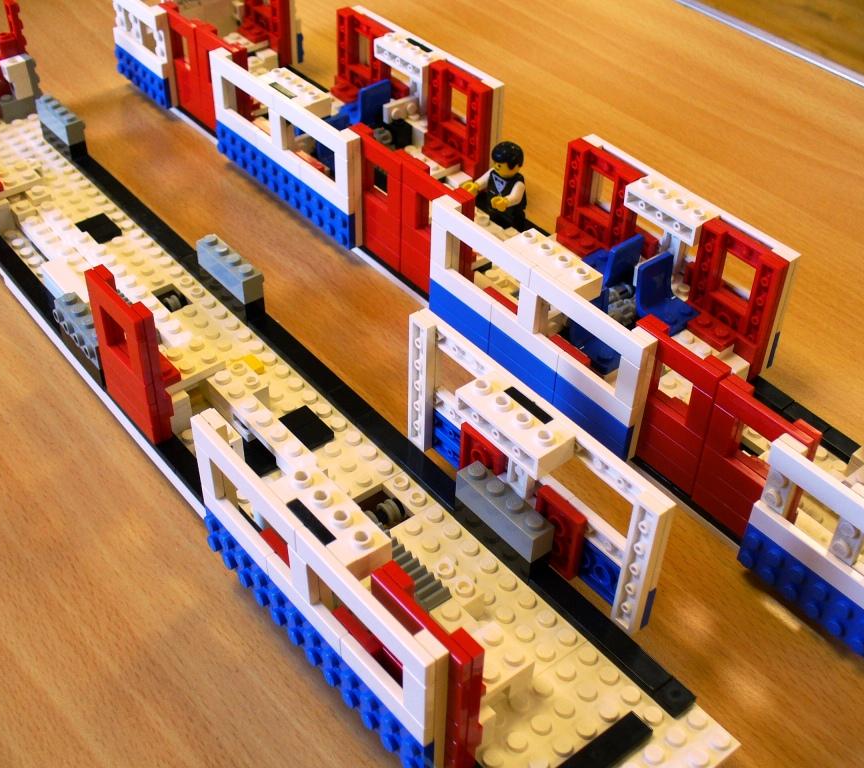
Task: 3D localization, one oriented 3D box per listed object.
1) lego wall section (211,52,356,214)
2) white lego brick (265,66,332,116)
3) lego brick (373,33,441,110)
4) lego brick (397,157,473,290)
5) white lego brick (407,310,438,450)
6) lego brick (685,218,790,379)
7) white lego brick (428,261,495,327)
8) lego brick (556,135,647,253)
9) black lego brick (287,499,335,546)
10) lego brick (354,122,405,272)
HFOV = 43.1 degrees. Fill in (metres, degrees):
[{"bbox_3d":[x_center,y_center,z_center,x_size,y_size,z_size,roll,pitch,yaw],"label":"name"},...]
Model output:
[{"bbox_3d":[-0.059,-0.101,0.431,0.006,0.032,0.096,-29,50,-28],"label":"lego wall section"},{"bbox_3d":[-0.054,-0.114,0.432,0.013,0.010,0.032,-28,50,-29],"label":"white lego brick"},{"bbox_3d":[-0.010,-0.132,0.466,0.013,0.025,0.033,-28,50,-29],"label":"lego brick"},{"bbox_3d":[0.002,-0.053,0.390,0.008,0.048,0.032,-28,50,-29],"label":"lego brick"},{"bbox_3d":[-0.003,0.000,0.325,0.003,0.048,0.008,-27,49,-29],"label":"white lego brick"},{"bbox_3d":[0.102,-0.028,0.371,0.007,0.048,0.032,-28,50,-29],"label":"lego brick"},{"bbox_3d":[0.011,-0.033,0.377,0.003,0.008,0.032,-29,50,-28],"label":"white lego brick"},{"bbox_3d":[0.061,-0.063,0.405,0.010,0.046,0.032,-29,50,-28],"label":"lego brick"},{"bbox_3d":[-0.028,0.034,0.260,0.003,0.004,0.016,-28,50,-29],"label":"black lego brick"},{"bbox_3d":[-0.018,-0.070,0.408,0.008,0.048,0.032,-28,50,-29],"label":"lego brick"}]

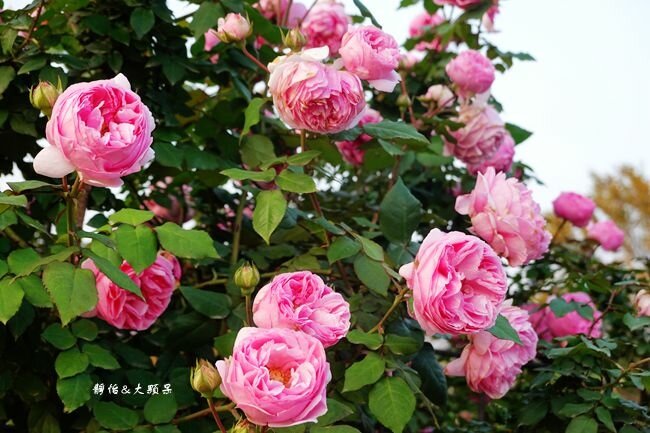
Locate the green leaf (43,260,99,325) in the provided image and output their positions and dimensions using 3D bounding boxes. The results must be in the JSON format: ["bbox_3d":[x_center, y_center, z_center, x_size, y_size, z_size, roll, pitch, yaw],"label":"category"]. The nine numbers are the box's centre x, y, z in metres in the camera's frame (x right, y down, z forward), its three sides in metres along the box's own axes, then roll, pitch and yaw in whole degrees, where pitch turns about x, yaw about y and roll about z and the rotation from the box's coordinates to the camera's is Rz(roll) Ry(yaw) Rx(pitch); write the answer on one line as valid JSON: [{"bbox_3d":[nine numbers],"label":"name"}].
[{"bbox_3d":[-0.229,0.070,1.070,0.050,0.063,0.014,6,-23,9],"label":"green leaf"}]

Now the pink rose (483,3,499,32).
[{"bbox_3d":[0.248,-0.298,1.785,0.027,0.045,0.028,1,-5,-11],"label":"pink rose"}]

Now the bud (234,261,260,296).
[{"bbox_3d":[-0.069,0.055,1.060,0.023,0.031,0.023,0,3,0],"label":"bud"}]

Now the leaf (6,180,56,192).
[{"bbox_3d":[-0.270,-0.028,1.100,0.050,0.010,0.034,-2,12,-11],"label":"leaf"}]

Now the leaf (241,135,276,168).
[{"bbox_3d":[-0.070,-0.067,1.250,0.038,0.040,0.013,0,-14,0],"label":"leaf"}]

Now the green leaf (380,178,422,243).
[{"bbox_3d":[0.076,-0.006,1.180,0.041,0.064,0.010,-4,-12,5],"label":"green leaf"}]

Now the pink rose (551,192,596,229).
[{"bbox_3d":[0.366,-0.009,1.750,0.063,0.052,0.063,0,-6,0],"label":"pink rose"}]

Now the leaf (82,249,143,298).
[{"bbox_3d":[-0.177,0.049,1.000,0.066,0.012,0.036,39,31,15],"label":"leaf"}]

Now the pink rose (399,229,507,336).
[{"bbox_3d":[0.112,0.058,1.040,0.093,0.093,0.075,1,-6,-25],"label":"pink rose"}]

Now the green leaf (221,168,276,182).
[{"bbox_3d":[-0.076,-0.041,1.180,0.054,0.011,0.034,-1,12,-11],"label":"green leaf"}]

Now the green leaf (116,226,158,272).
[{"bbox_3d":[-0.163,0.028,1.030,0.037,0.046,0.010,0,-21,0],"label":"green leaf"}]

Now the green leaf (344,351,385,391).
[{"bbox_3d":[0.034,0.139,1.060,0.033,0.051,0.009,33,-24,29],"label":"green leaf"}]

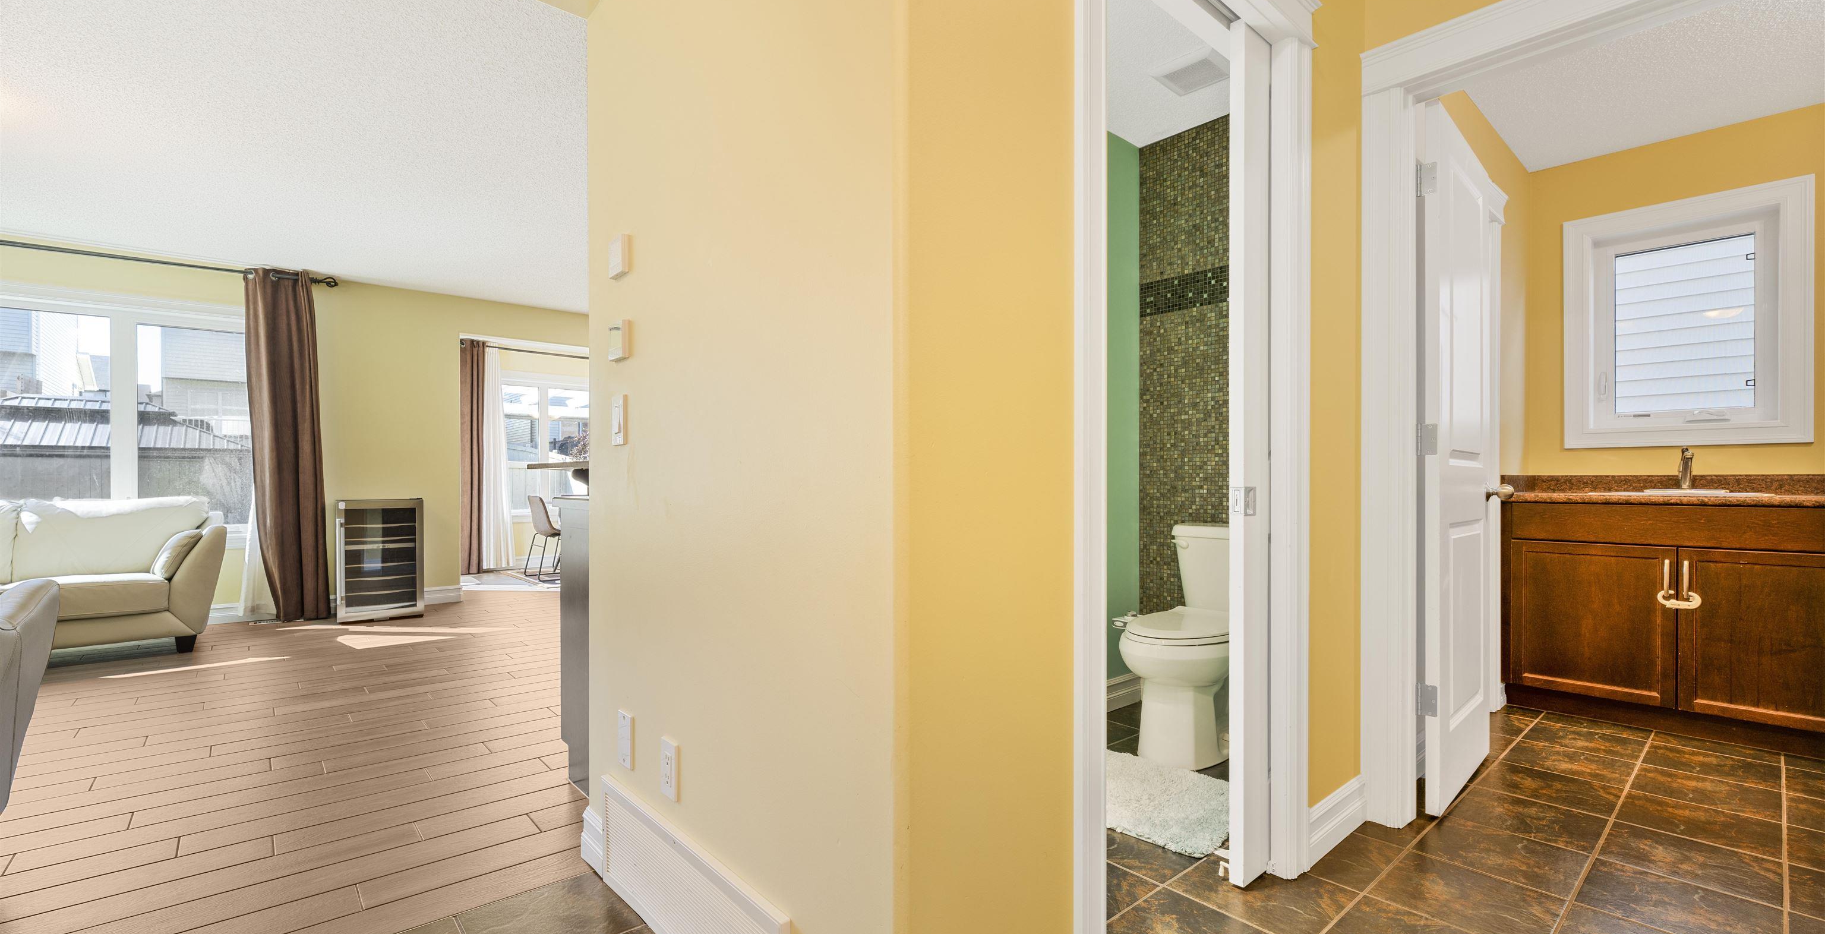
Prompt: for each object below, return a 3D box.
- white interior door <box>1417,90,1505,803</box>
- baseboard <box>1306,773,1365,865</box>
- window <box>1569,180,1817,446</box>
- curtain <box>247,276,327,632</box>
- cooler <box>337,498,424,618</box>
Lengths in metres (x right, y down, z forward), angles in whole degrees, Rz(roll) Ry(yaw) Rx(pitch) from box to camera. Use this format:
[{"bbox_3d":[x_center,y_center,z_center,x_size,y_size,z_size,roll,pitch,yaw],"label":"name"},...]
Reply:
[{"bbox_3d":[1.746,-0.021,2.259,0.720,2.025,0.037,1,-1,-42],"label":"white interior door"},{"bbox_3d":[1.121,0.927,1.879,0.390,0.145,0.020,1,-1,-41],"label":"baseboard"},{"bbox_3d":[3.315,-0.615,3.072,0.090,1.045,0.717,1,-1,-42],"label":"window"},{"bbox_3d":[-4.221,-0.142,4.799,0.461,2.350,0.120,1,-1,-40],"label":"curtain"},{"bbox_3d":[-3.765,0.630,5.016,0.485,0.825,0.490,1,-1,-40],"label":"cooler"}]

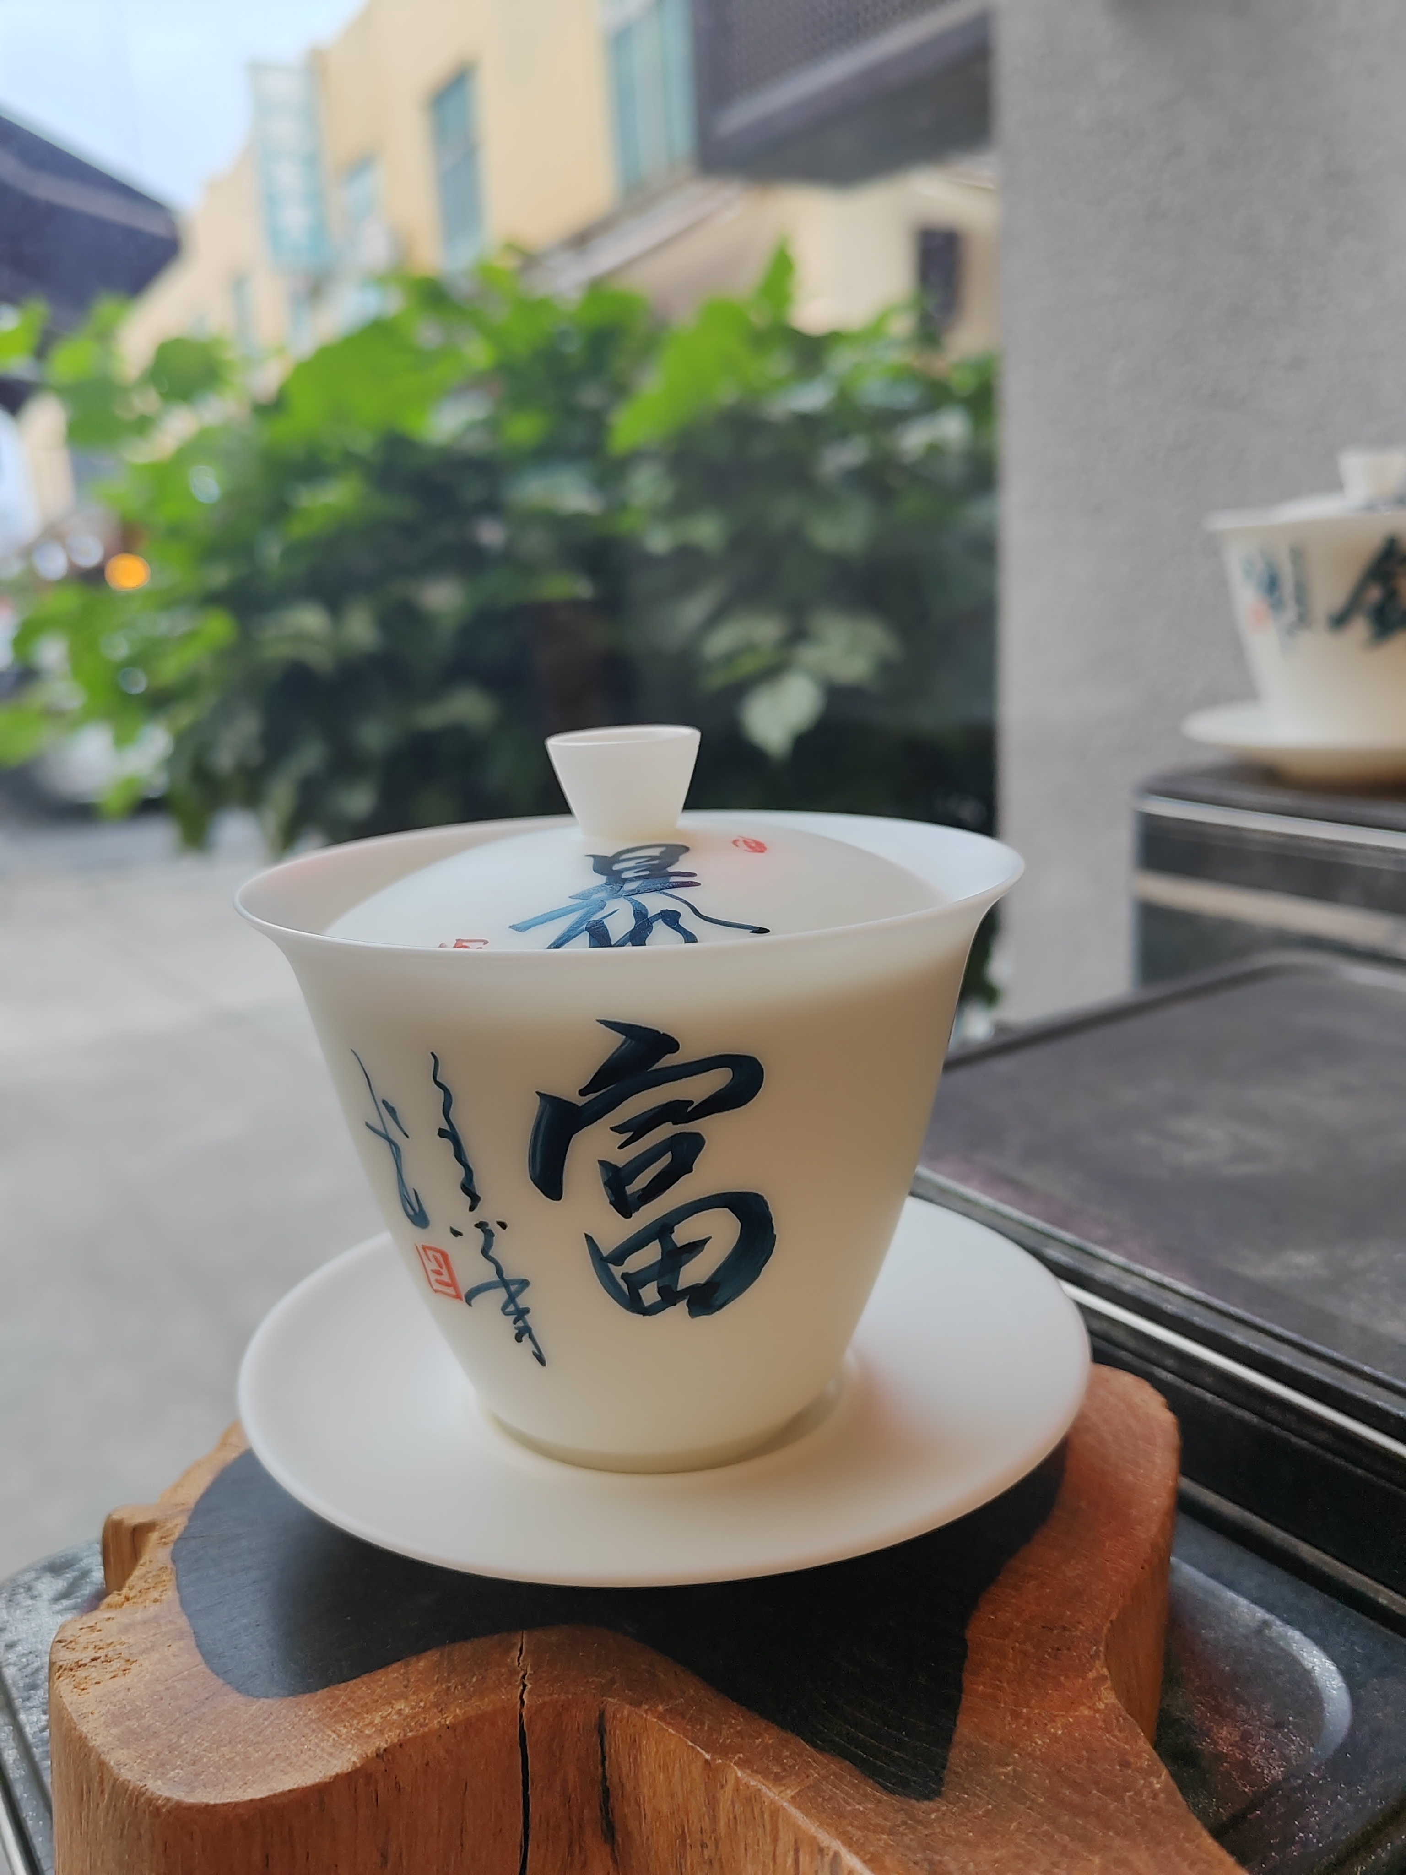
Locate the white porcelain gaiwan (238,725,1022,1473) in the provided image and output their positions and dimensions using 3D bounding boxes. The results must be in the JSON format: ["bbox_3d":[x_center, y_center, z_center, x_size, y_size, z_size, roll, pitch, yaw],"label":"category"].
[{"bbox_3d":[-0.007,0.018,0.198,0.100,0.090,0.100,-3,13,-2],"label":"white porcelain gaiwan"}]

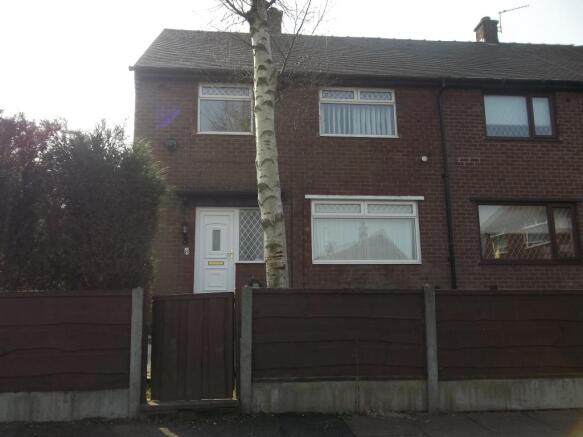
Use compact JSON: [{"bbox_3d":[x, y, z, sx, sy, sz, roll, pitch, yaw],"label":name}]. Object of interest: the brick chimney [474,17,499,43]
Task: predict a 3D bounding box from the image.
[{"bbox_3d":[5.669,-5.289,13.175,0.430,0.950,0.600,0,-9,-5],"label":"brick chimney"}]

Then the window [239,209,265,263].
[{"bbox_3d":[-0.848,0.339,9.639,0.545,1.110,0.060,0,-9,-5],"label":"window"}]

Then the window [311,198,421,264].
[{"bbox_3d":[1.505,0.280,9.200,2.224,1.262,0.100,0,-9,-5],"label":"window"}]

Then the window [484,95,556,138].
[{"bbox_3d":[4.988,-2.219,9.933,1.611,0.996,0.100,0,-9,-5],"label":"window"}]

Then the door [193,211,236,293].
[{"bbox_3d":[-1.578,0.789,9.497,0.850,2.030,0.080,0,-9,-5],"label":"door"}]

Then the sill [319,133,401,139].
[{"bbox_3d":[1.411,-1.718,9.474,1.739,0.055,0.120,0,-9,-5],"label":"sill"}]

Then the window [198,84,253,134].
[{"bbox_3d":[-1.363,-2.260,9.365,1.106,1.081,0.100,0,-9,-5],"label":"window"}]

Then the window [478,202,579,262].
[{"bbox_3d":[4.982,0.301,9.511,2.192,1.237,0.100,0,-9,-5],"label":"window"}]

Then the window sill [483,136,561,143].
[{"bbox_3d":[5.017,-1.696,9.797,1.710,0.091,0.120,0,-9,-5],"label":"window sill"}]

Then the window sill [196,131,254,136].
[{"bbox_3d":[-1.352,-1.729,9.226,1.158,0.052,0.120,0,-9,-5],"label":"window sill"}]

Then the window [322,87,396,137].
[{"bbox_3d":[1.409,-2.241,9.613,1.654,1.073,0.100,0,-9,-5],"label":"window"}]

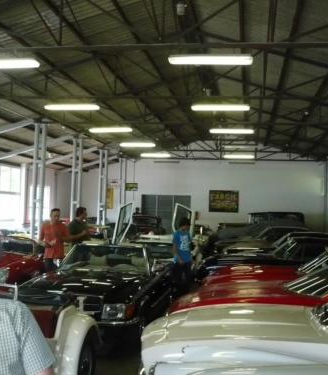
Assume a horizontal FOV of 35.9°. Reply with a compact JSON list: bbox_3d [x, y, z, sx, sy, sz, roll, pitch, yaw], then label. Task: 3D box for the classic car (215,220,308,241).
[{"bbox_3d":[4.331,2.170,20.898,4.300,1.580,1.700,1,-3,9],"label":"classic car"}]

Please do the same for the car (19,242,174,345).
[{"bbox_3d":[-0.820,1.539,7.968,1.790,1.280,4.400,1,-3,10],"label":"car"}]

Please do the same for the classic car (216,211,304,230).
[{"bbox_3d":[4.719,2.122,23.500,4.500,1.880,1.750,2,-3,10],"label":"classic car"}]

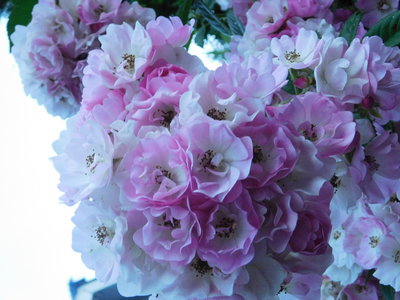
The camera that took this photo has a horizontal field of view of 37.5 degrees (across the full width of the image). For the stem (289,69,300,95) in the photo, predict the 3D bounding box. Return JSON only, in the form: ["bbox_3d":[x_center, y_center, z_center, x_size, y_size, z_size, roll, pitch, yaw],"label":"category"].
[{"bbox_3d":[0.066,-0.048,0.415,0.003,0.021,0.003,-17,0,0],"label":"stem"}]

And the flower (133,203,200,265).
[{"bbox_3d":[-0.021,0.052,0.370,0.043,0.036,0.030,0,14,0],"label":"flower"}]

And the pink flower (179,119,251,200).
[{"bbox_3d":[0.010,0.006,0.368,0.044,0.050,0.030,2,-3,-7],"label":"pink flower"}]

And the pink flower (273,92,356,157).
[{"bbox_3d":[0.075,-0.017,0.388,0.055,0.039,0.031,1,-27,-5],"label":"pink flower"}]

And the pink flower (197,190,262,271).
[{"bbox_3d":[0.018,0.051,0.370,0.040,0.051,0.030,1,8,-3],"label":"pink flower"}]

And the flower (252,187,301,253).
[{"bbox_3d":[0.049,0.046,0.392,0.032,0.043,0.028,5,7,-17],"label":"flower"}]

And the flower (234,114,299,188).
[{"bbox_3d":[0.043,0.001,0.380,0.037,0.046,0.029,4,2,-14],"label":"flower"}]

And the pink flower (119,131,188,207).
[{"bbox_3d":[-0.029,0.012,0.370,0.042,0.044,0.030,-4,-8,14],"label":"pink flower"}]

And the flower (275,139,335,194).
[{"bbox_3d":[0.070,0.012,0.397,0.038,0.036,0.027,5,9,-18],"label":"flower"}]

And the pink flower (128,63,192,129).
[{"bbox_3d":[-0.026,-0.036,0.395,0.043,0.043,0.031,0,-11,0],"label":"pink flower"}]

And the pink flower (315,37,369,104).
[{"bbox_3d":[0.097,-0.055,0.405,0.036,0.045,0.028,-2,-6,6],"label":"pink flower"}]

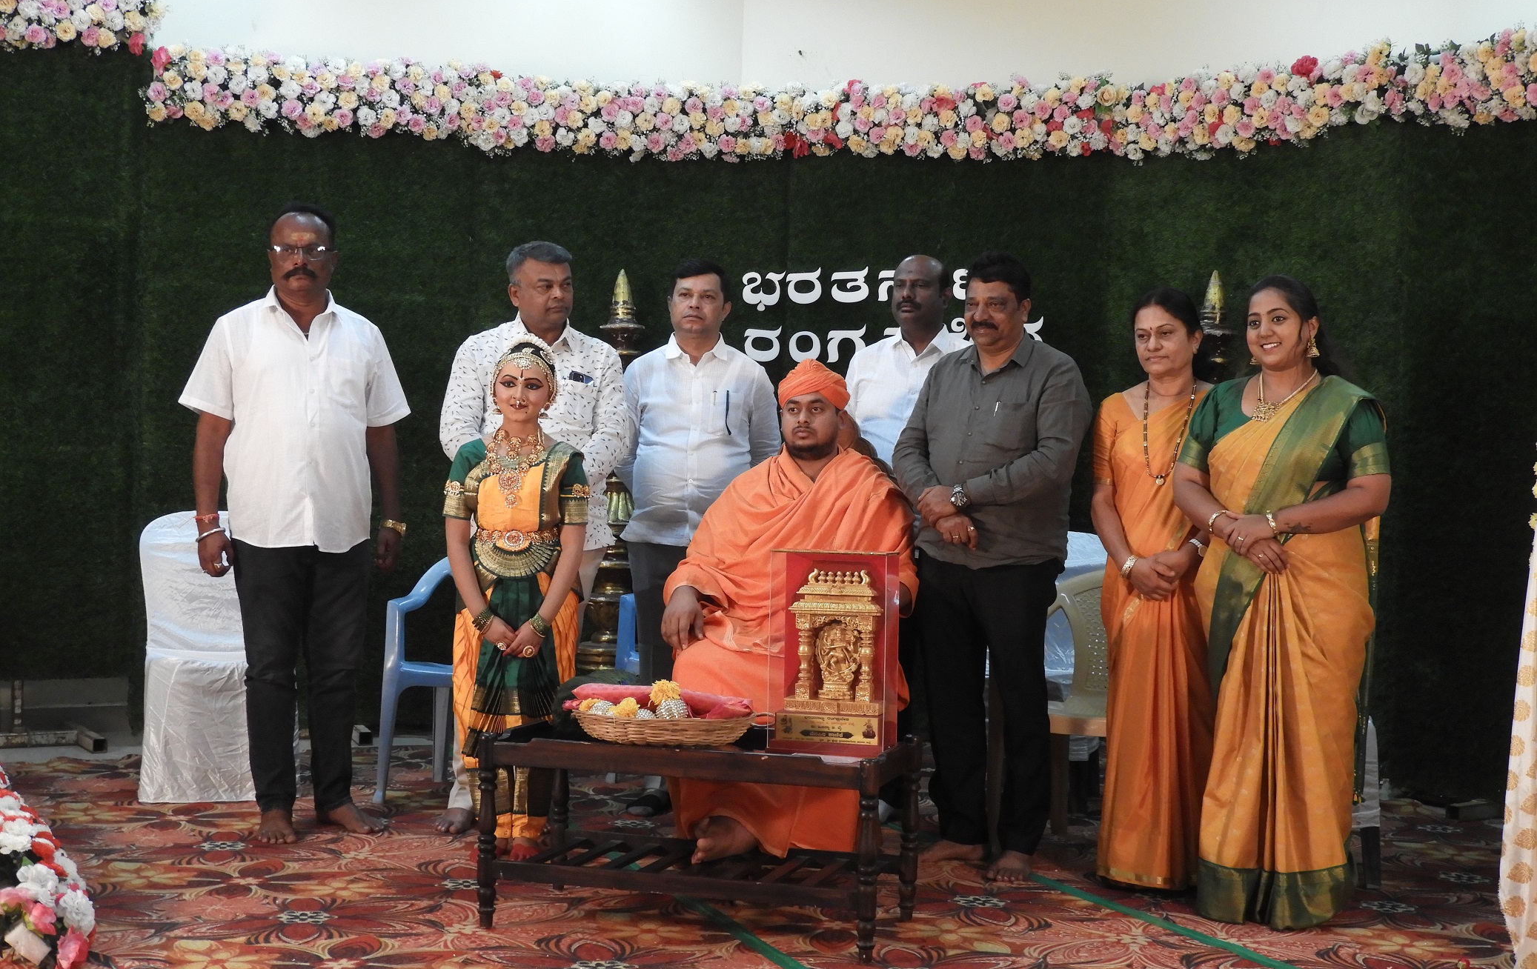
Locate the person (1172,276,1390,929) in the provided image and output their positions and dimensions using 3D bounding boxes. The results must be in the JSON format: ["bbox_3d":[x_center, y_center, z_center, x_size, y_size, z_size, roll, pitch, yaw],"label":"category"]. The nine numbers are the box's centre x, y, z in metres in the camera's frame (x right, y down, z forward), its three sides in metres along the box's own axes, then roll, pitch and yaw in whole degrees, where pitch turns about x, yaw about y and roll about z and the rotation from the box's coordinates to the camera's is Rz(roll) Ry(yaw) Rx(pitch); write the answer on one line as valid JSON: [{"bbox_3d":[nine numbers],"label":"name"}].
[{"bbox_3d":[1.280,0.279,4.993,0.510,1.589,0.400,2,3,29],"label":"person"}]

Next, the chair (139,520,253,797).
[{"bbox_3d":[-1.705,0.520,6.382,0.490,0.890,0.540,0,3,-9],"label":"chair"}]

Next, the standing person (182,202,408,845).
[{"bbox_3d":[-1.346,0.098,5.742,0.640,1.800,0.360,0,3,-12],"label":"standing person"}]

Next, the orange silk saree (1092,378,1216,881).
[{"bbox_3d":[1.037,0.401,5.333,0.390,1.310,0.340,2,3,27],"label":"orange silk saree"}]

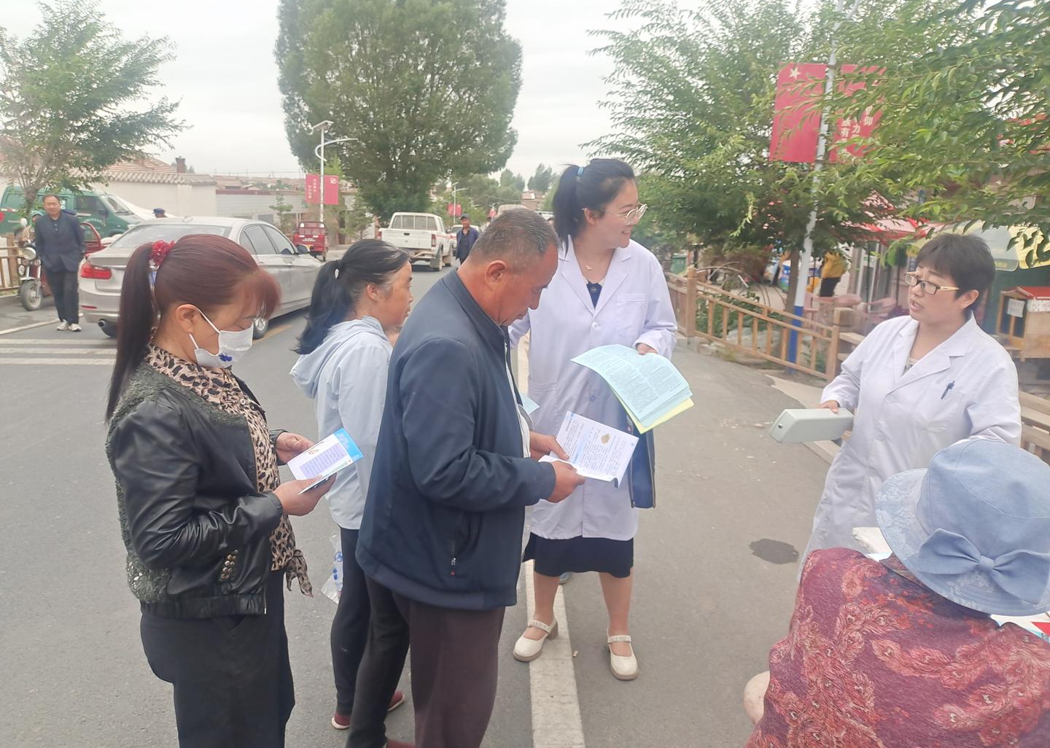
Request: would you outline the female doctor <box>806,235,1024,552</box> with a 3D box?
[{"bbox_3d":[1.137,0.379,2.264,0.470,1.573,0.500,-2,12,-23],"label":"female doctor"}]

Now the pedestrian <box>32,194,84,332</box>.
[{"bbox_3d":[-5.635,-1.370,9.290,0.560,1.638,0.360,-2,12,-25],"label":"pedestrian"}]

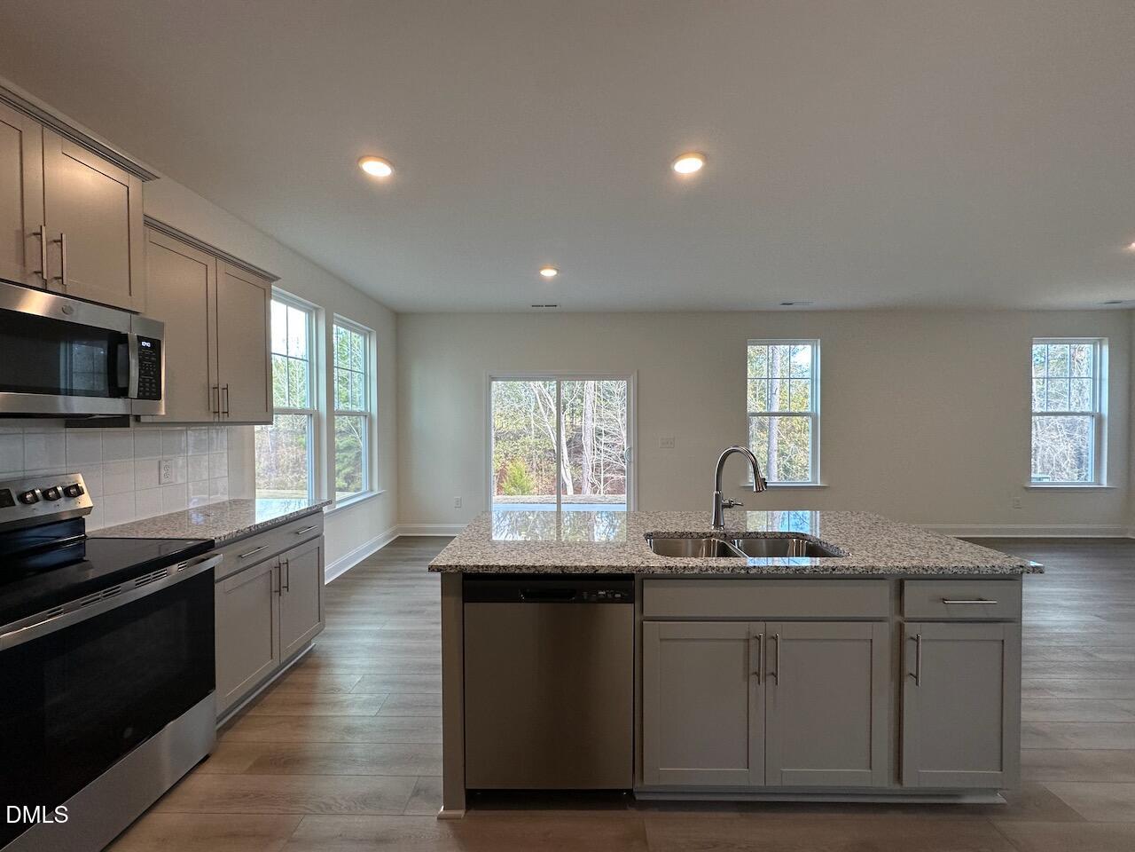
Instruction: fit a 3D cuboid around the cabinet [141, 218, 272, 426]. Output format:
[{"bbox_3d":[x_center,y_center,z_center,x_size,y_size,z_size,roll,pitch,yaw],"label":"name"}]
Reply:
[{"bbox_3d":[-1.988,-0.460,2.407,0.325,0.920,0.890,0,1,1],"label":"cabinet"}]

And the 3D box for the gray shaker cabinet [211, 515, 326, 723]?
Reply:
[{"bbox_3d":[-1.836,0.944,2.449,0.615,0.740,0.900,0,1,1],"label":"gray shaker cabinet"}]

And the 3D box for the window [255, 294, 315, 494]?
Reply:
[{"bbox_3d":[-2.184,-0.123,3.584,0.110,1.765,0.895,0,1,1],"label":"window"}]

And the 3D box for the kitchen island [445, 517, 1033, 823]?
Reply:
[{"bbox_3d":[0.595,0.941,2.071,2.132,0.920,0.930,0,1,1],"label":"kitchen island"}]

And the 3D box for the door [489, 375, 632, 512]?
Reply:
[{"bbox_3d":[-0.072,0.357,5.643,1.770,1.990,0.120,0,1,1],"label":"door"}]

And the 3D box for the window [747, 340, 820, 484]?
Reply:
[{"bbox_3d":[2.613,-0.167,5.593,0.875,1.755,0.110,0,1,1],"label":"window"}]

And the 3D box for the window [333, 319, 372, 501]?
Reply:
[{"bbox_3d":[-2.162,-0.138,4.616,0.110,1.765,0.880,0,1,1],"label":"window"}]

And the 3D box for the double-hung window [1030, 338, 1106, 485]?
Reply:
[{"bbox_3d":[5.982,-0.168,5.521,0.895,1.760,0.110,0,1,1],"label":"double-hung window"}]

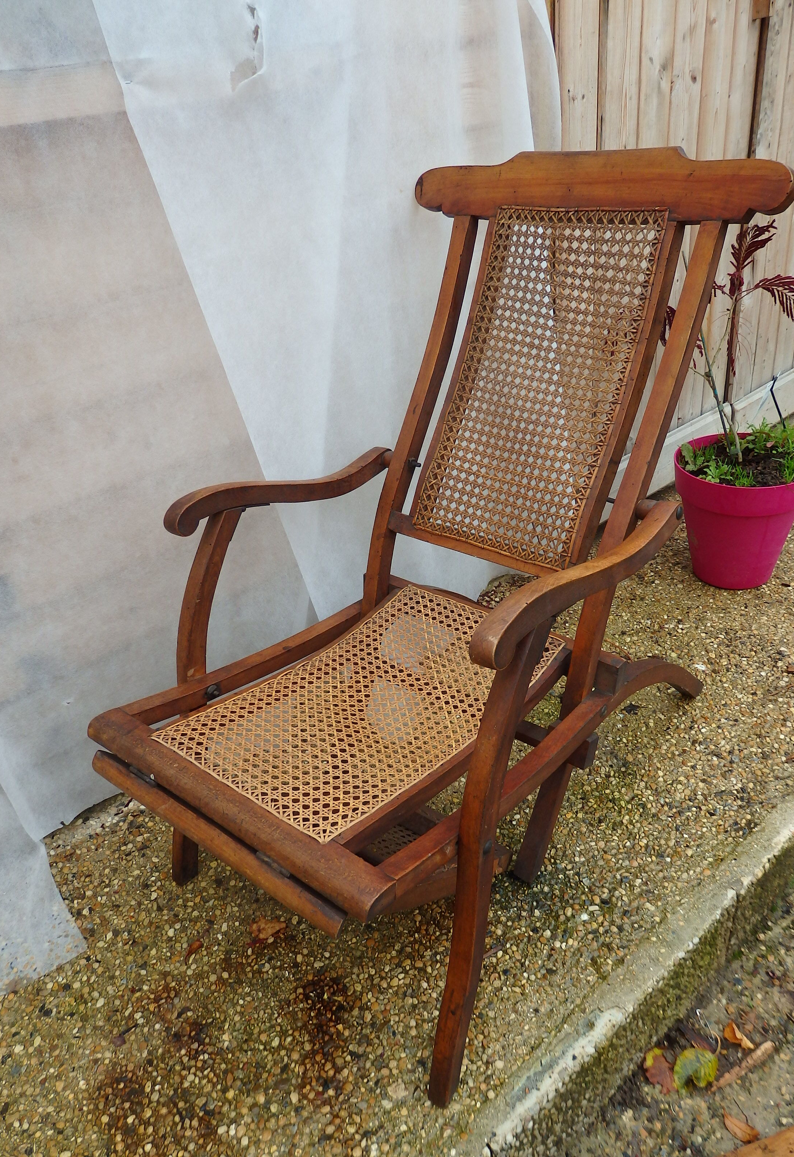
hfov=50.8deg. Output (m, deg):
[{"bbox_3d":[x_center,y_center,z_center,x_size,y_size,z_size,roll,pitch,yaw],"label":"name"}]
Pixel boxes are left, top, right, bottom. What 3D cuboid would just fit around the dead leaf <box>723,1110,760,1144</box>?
[{"bbox_3d":[0.447,0.721,1.095,0.049,0.012,0.023,20,39,36],"label":"dead leaf"}]

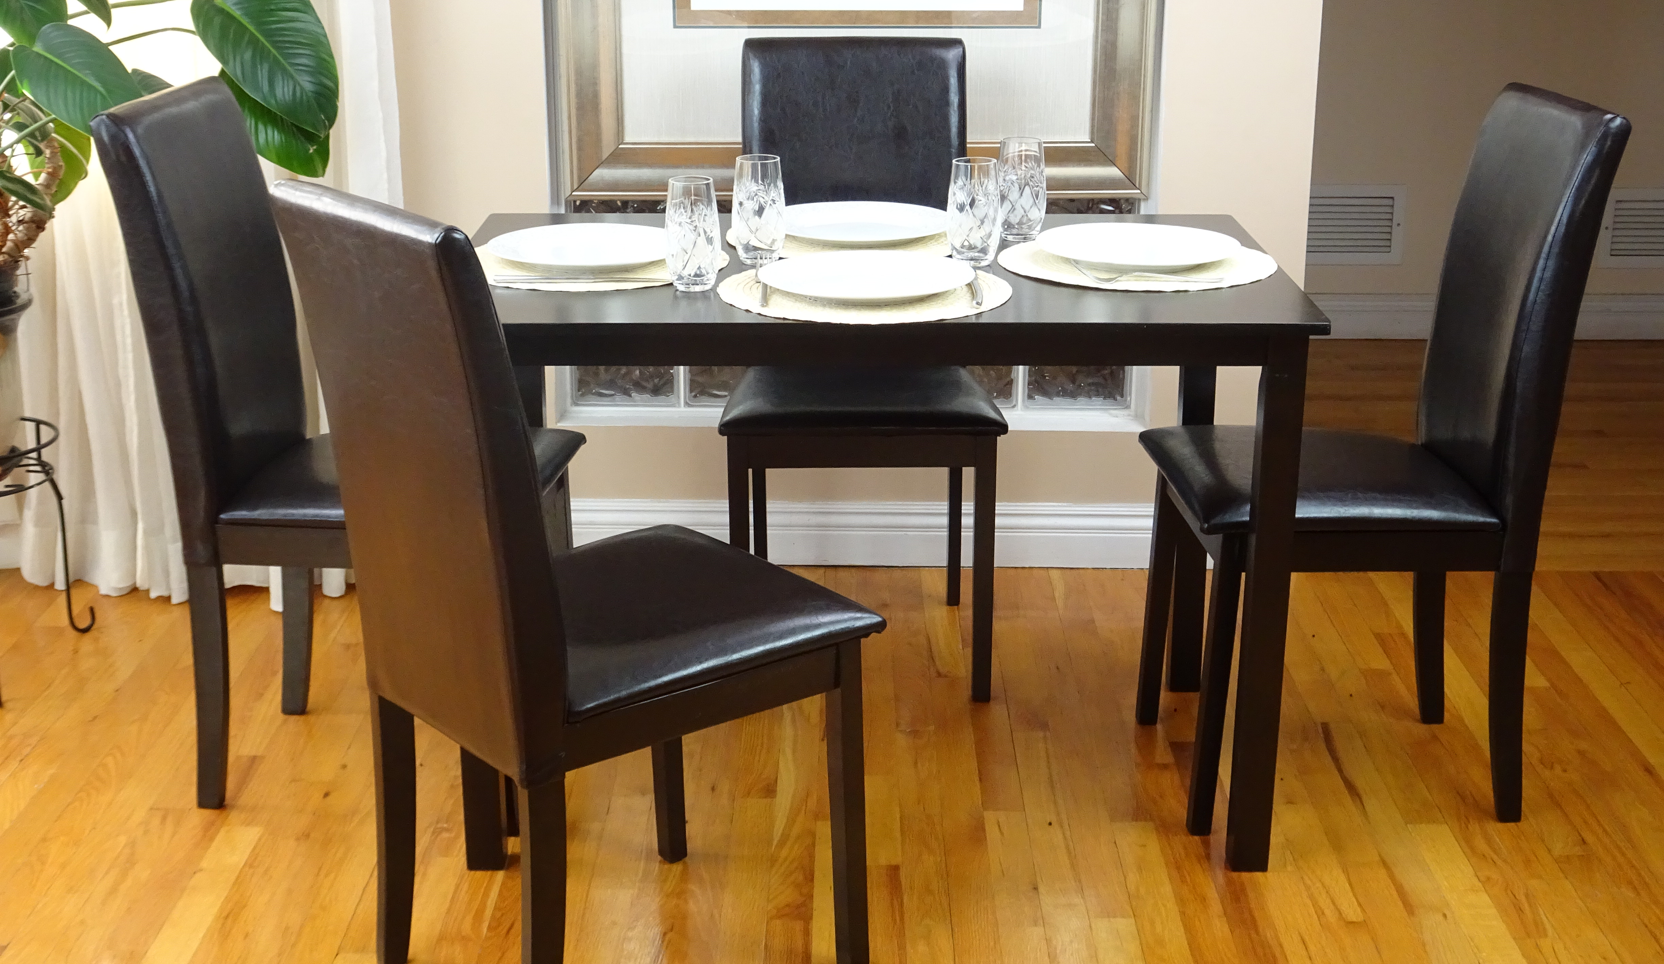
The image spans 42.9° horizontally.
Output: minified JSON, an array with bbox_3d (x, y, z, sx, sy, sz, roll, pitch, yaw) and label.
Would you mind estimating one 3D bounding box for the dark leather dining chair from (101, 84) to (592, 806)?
[{"bbox_3d":[-0.647,-0.047,2.923,0.524,0.956,0.428,2,18,7],"label":"dark leather dining chair"}]

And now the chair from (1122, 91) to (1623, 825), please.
[{"bbox_3d":[0.720,-0.041,2.897,0.524,0.956,0.428,-1,18,-3],"label":"chair"}]

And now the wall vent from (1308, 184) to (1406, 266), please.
[{"bbox_3d":[1.283,-0.647,5.348,0.330,0.205,0.018,0,18,0],"label":"wall vent"}]

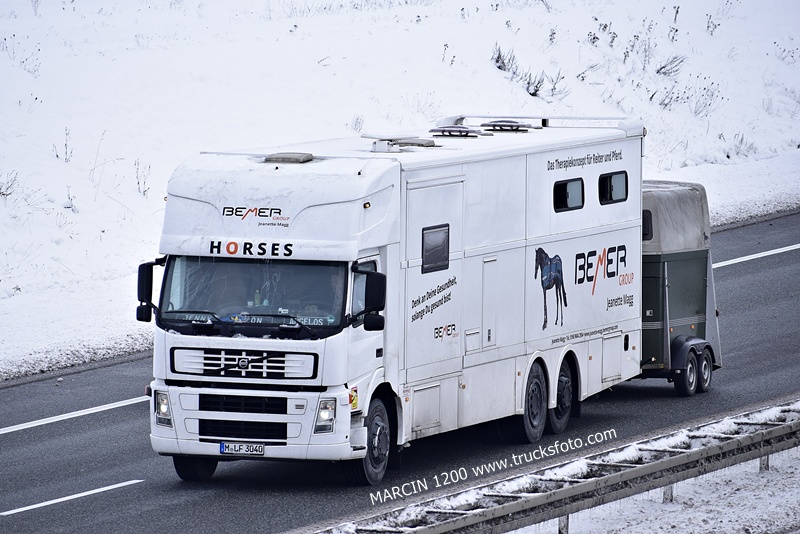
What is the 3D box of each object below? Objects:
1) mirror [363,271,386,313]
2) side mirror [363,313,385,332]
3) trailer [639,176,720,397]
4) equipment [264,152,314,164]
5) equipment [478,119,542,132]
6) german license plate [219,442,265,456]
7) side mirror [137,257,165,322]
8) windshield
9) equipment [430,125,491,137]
[{"bbox_3d":[-0.282,0.292,75.731,0.230,0.450,0.140,1,4,4],"label":"mirror"},{"bbox_3d":[-0.298,0.648,75.728,0.230,0.215,0.140,1,4,4],"label":"side mirror"},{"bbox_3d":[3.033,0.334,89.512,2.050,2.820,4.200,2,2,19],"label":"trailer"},{"bbox_3d":[-1.315,-1.288,77.027,0.460,0.100,0.480,2,4,19],"label":"equipment"},{"bbox_3d":[1.415,-1.832,84.634,0.570,0.150,0.520,2,4,19],"label":"equipment"},{"bbox_3d":[-1.841,2.130,75.773,0.520,0.120,0.020,2,4,19],"label":"german license plate"},{"bbox_3d":[-2.946,0.272,76.640,0.290,0.760,0.200,2,4,24],"label":"side mirror"},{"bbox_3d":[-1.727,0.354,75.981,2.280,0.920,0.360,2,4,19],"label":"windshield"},{"bbox_3d":[0.739,-1.715,82.755,0.570,0.150,0.520,2,4,19],"label":"equipment"}]

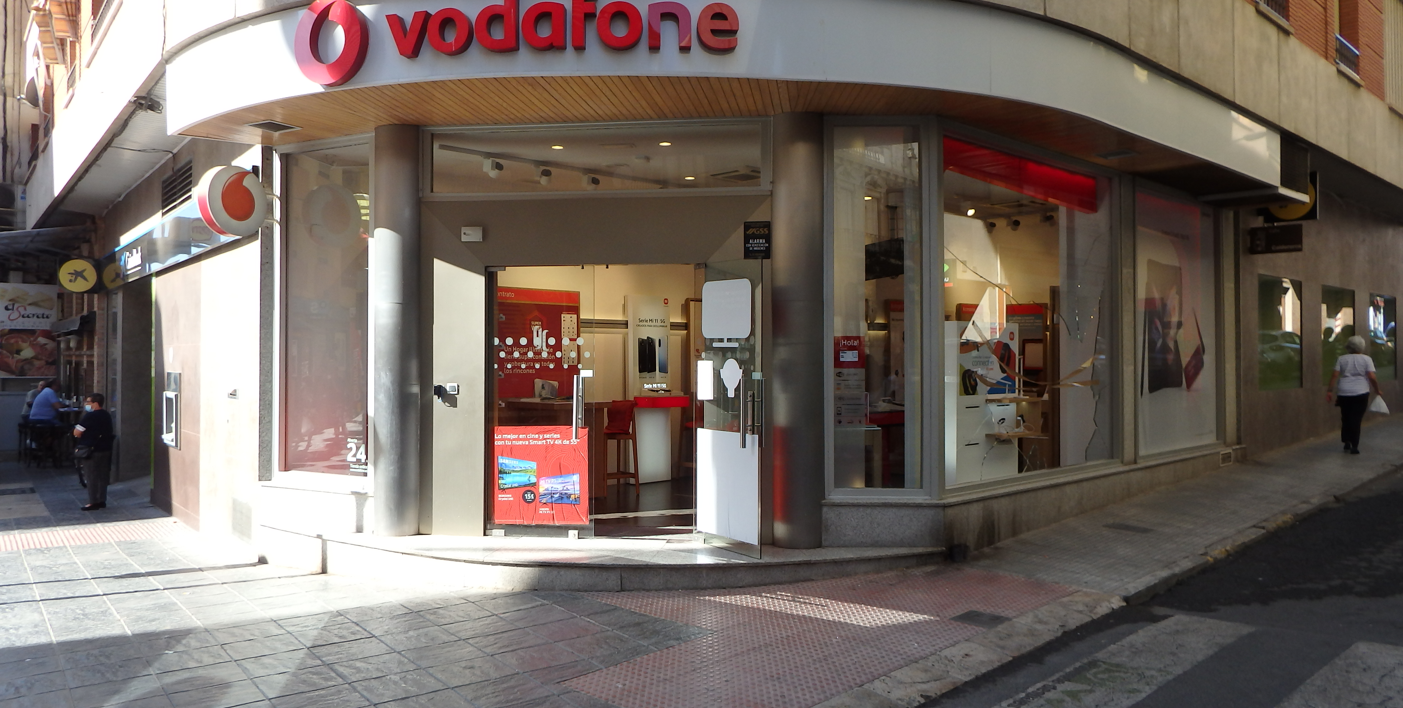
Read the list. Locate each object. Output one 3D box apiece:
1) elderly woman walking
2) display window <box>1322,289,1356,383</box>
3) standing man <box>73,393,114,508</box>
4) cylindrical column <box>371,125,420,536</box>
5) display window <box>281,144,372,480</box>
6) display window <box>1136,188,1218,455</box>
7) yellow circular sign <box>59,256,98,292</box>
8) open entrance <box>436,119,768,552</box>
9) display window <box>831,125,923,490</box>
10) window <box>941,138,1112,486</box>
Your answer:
[{"bbox_3d":[8.483,0.525,12.706,0.520,1.540,0.400,-1,-1,43],"label":"elderly woman walking"},{"bbox_3d":[10.200,-0.284,15.550,1.950,1.520,0.100,0,0,-44],"label":"display window"},{"bbox_3d":[-8.380,1.350,13.400,0.420,1.600,0.500,0,0,-34],"label":"standing man"},{"bbox_3d":[-2.559,-0.176,8.183,0.380,3.370,0.380,0,0,-17],"label":"cylindrical column"},{"bbox_3d":[-3.360,-0.380,8.660,1.060,2.880,0.100,0,0,26],"label":"display window"},{"bbox_3d":[5.326,-0.314,10.898,2.250,2.800,0.100,0,-1,-43],"label":"display window"},{"bbox_3d":[-10.750,-1.360,16.800,0.590,0.600,0.150,0,0,-38],"label":"yellow circular sign"},{"bbox_3d":[-0.850,-0.140,8.000,2.750,3.380,0.300,0,0,8],"label":"open entrance"},{"bbox_3d":[1.375,-0.363,7.670,0.725,2.870,0.100,0,0,-2],"label":"display window"},{"bbox_3d":[2.979,-0.333,8.686,3.040,2.820,0.100,0,-1,-43],"label":"window"}]

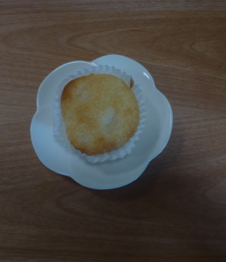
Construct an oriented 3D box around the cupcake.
[{"bbox_3d":[-0.011,-0.013,0.222,0.079,0.039,0.084,0,73,-1],"label":"cupcake"}]

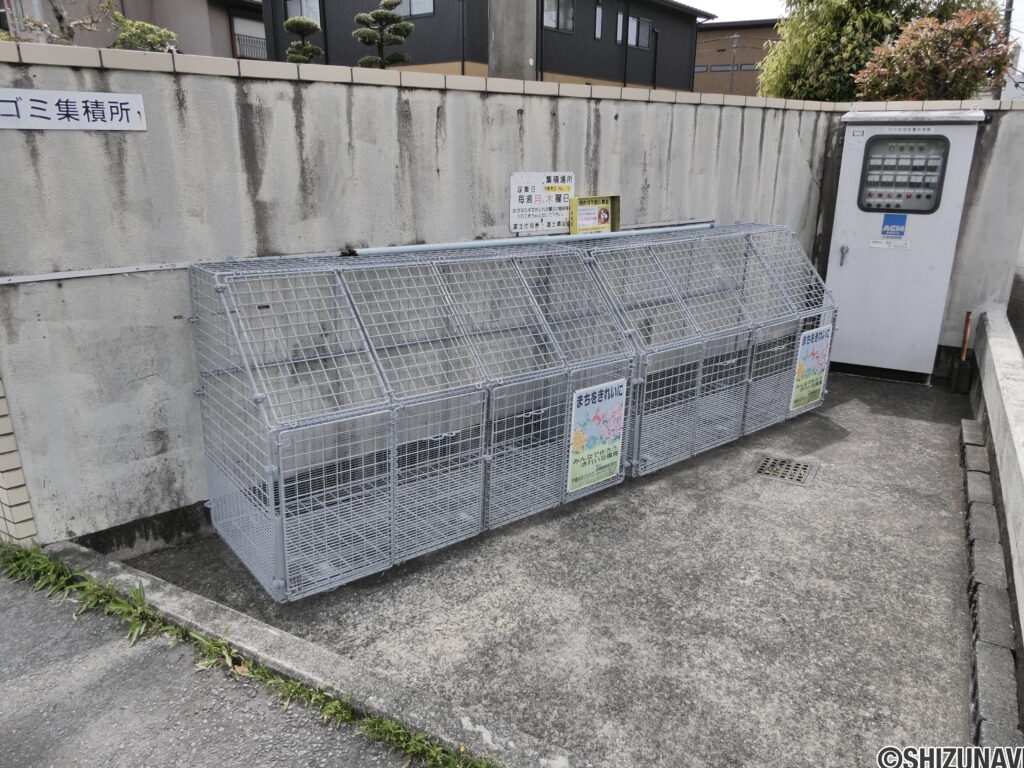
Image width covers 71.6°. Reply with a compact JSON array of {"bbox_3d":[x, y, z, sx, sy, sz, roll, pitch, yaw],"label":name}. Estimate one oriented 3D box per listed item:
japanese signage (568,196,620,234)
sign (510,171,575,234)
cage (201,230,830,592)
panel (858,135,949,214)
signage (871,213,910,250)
[{"bbox_3d":[0.463,-0.938,3.962,0.317,0.201,0.070,-13,22,-36],"label":"japanese signage"},{"bbox_3d":[0.172,-0.958,3.759,0.442,0.317,0.015,-13,22,-36],"label":"sign"},{"bbox_3d":[0.397,-0.155,3.718,3.670,1.150,0.720,-14,22,-36],"label":"cage"},{"bbox_3d":[2.740,-1.465,4.981,0.502,0.528,0.050,8,20,24],"label":"panel"},{"bbox_3d":[2.733,-1.093,5.100,0.256,0.236,0.010,8,20,24],"label":"signage"}]

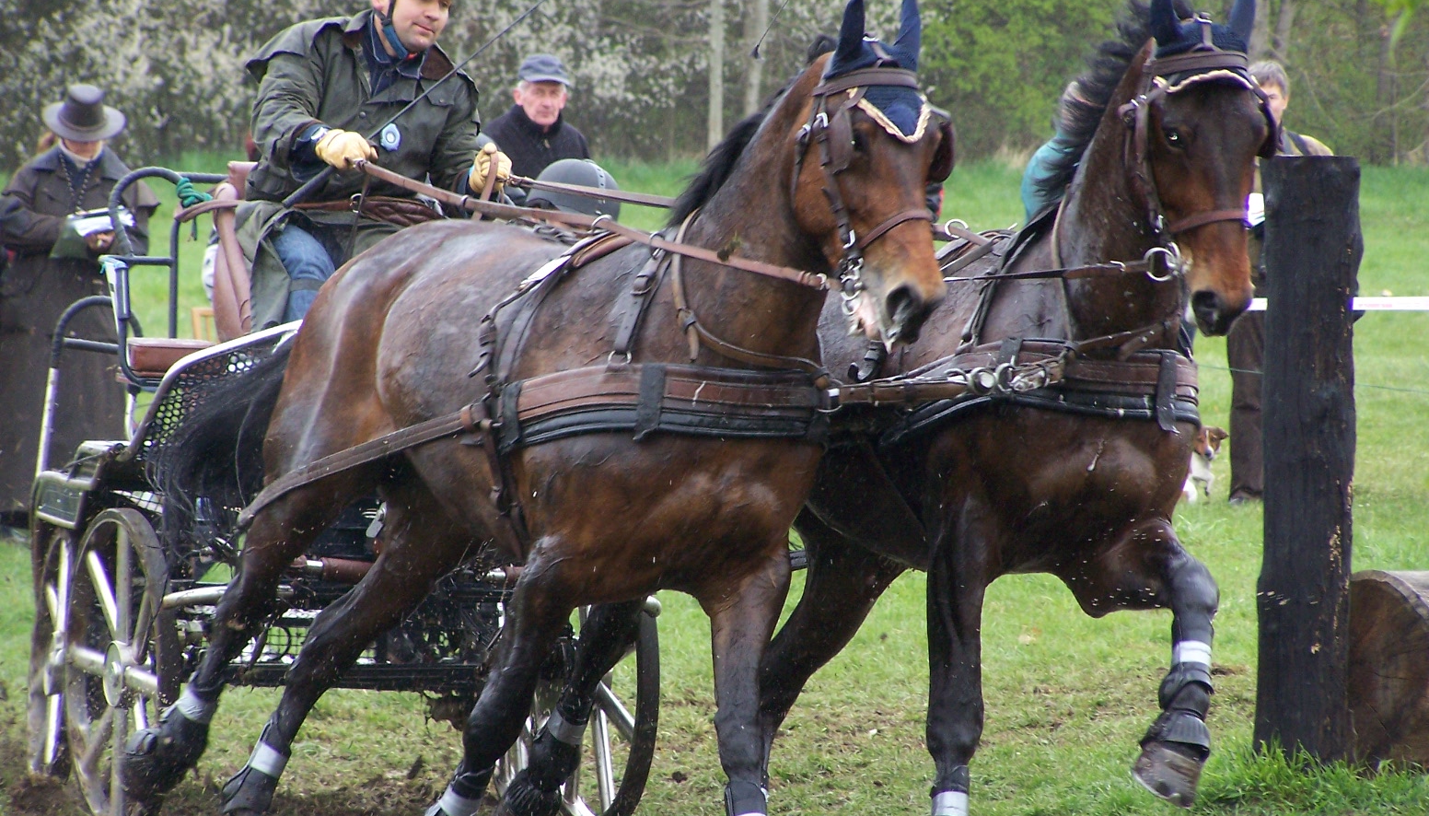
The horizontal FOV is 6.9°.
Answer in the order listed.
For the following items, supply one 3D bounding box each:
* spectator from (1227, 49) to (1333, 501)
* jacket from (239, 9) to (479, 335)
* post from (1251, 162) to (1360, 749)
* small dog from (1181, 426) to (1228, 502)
[{"bbox_3d":[2.245,-0.500,47.000,0.520,1.750,0.360,1,2,15],"label":"spectator"},{"bbox_3d":[-0.884,-0.580,29.500,0.620,0.820,0.550,-1,2,-18],"label":"jacket"},{"bbox_3d":[1.564,0.137,31.500,0.270,1.600,0.270,0,2,0],"label":"post"},{"bbox_3d":[1.865,0.226,46.800,0.170,0.320,0.350,-2,3,-40],"label":"small dog"}]

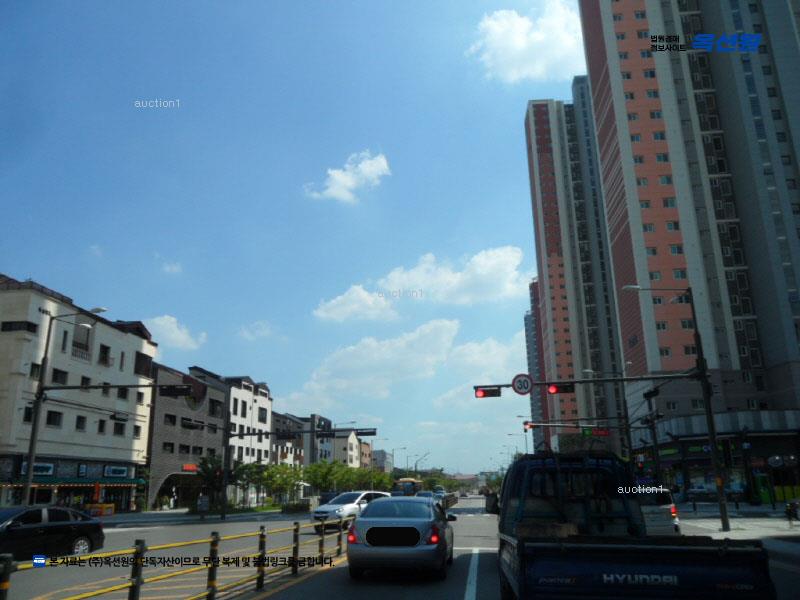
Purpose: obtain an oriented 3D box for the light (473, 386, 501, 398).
[{"bbox_3d":[3.486,3.711,24.719,1.030,0.380,0.300,-3,-17,7],"label":"light"}]

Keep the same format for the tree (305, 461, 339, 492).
[{"bbox_3d":[-9.597,22.570,77.079,4.100,5.500,4.100,-3,-17,7],"label":"tree"}]

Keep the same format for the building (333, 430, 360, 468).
[{"bbox_3d":[-16.239,39.330,149.183,10.500,15.200,14.000,-3,-17,7],"label":"building"}]

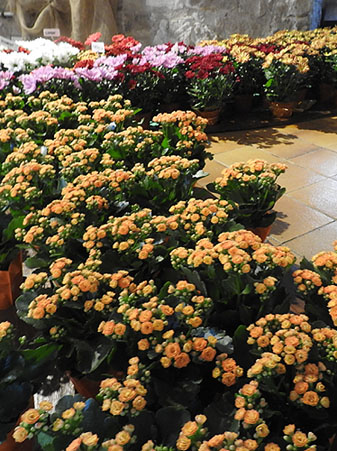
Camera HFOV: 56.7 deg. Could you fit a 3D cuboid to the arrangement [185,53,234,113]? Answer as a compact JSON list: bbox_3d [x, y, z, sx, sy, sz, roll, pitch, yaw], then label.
[{"bbox_3d":[0.272,-0.919,2.059,0.330,0.320,0.320,-2,34,0],"label":"arrangement"}]

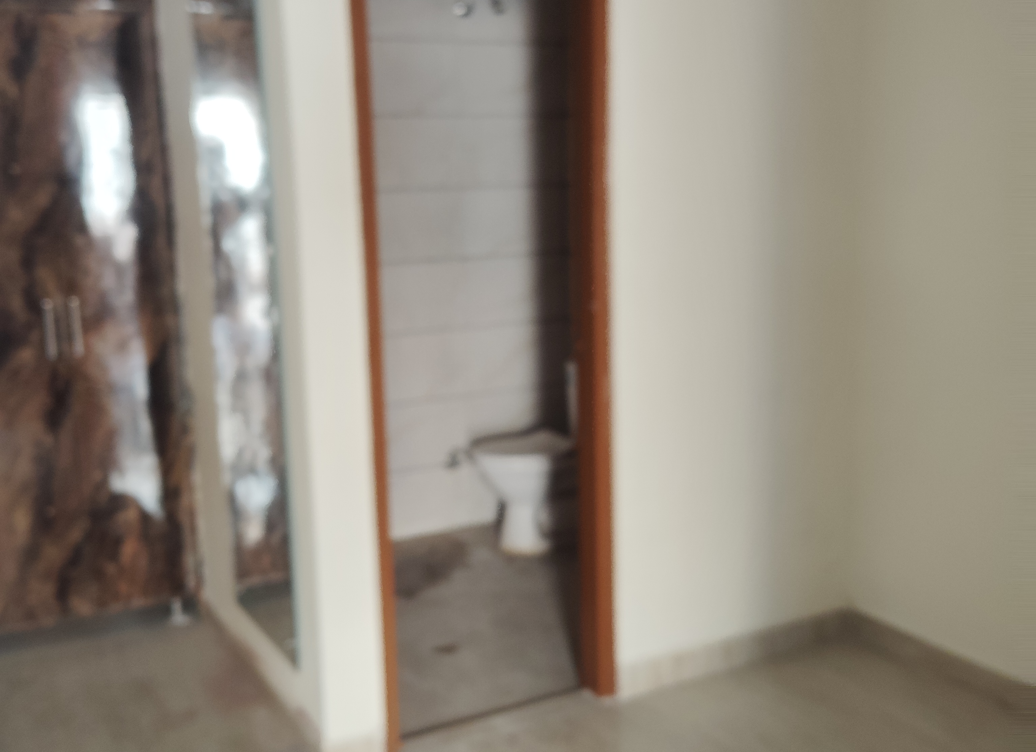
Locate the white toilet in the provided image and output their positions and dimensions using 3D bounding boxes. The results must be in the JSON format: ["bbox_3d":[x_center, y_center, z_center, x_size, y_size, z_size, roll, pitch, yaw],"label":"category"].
[{"bbox_3d":[0.114,0.335,4.650,0.660,0.745,0.370,-6,10,-27],"label":"white toilet"}]

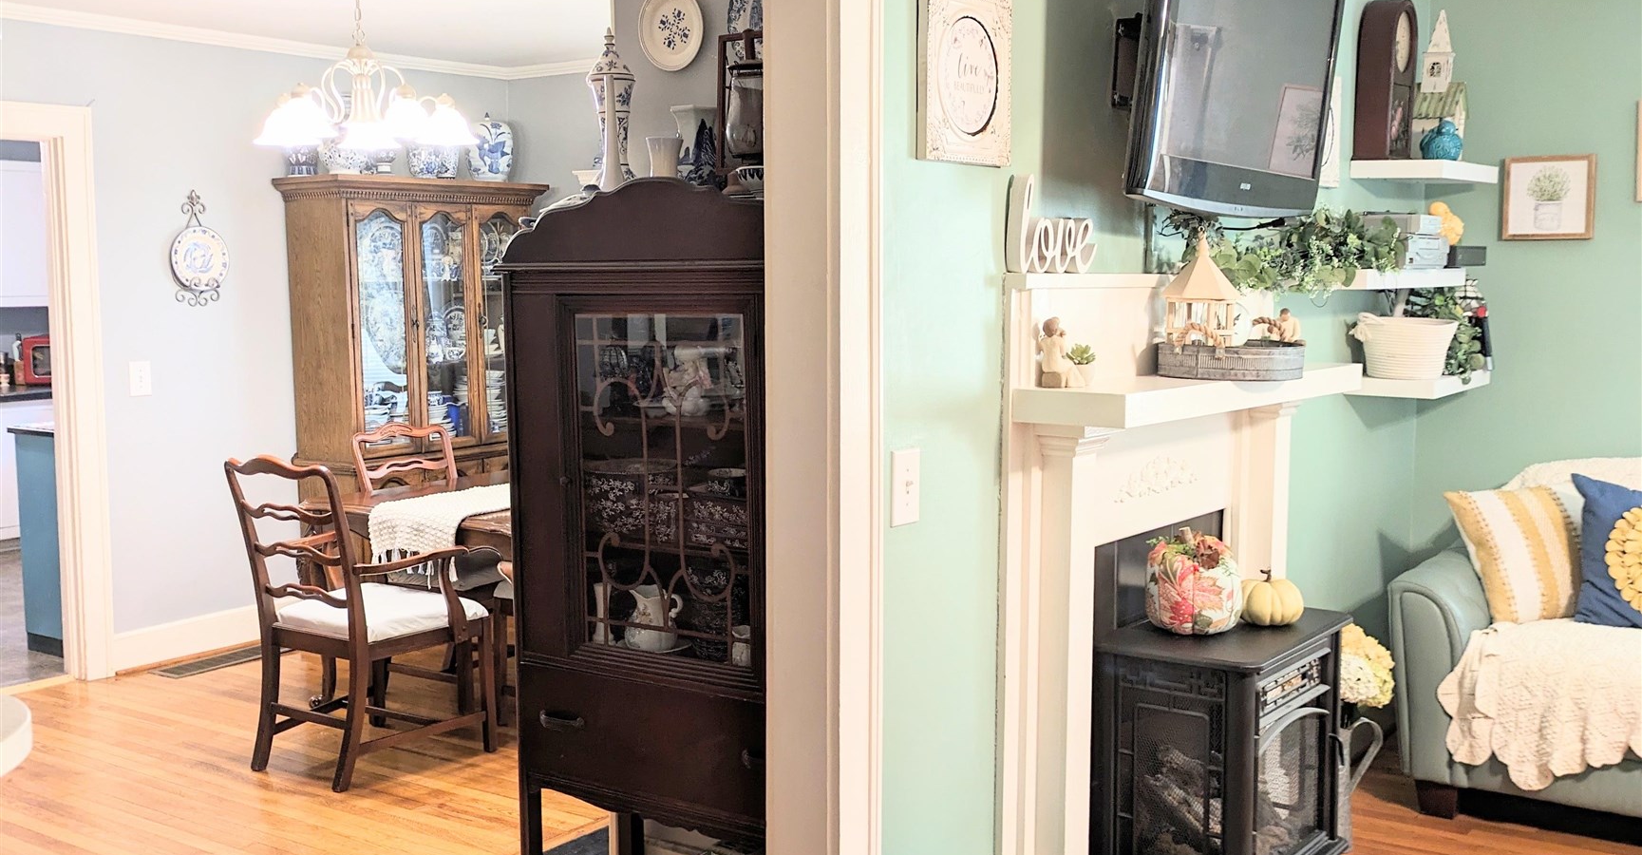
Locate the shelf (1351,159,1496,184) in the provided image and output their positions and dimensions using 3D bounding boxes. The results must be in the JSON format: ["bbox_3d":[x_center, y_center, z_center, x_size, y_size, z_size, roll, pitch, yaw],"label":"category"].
[{"bbox_3d":[1.744,-0.729,4.550,0.250,0.051,0.554,4,7,37],"label":"shelf"}]

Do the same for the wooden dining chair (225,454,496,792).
[{"bbox_3d":[-1.422,0.547,4.850,0.600,0.980,0.650,4,7,34],"label":"wooden dining chair"}]

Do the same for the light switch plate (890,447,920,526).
[{"bbox_3d":[0.149,0.103,2.738,0.012,0.131,0.089,4,7,37],"label":"light switch plate"}]

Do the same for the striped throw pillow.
[{"bbox_3d":[2.051,0.370,4.660,0.400,0.400,0.150,-2,-17,-17],"label":"striped throw pillow"}]

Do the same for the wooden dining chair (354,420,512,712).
[{"bbox_3d":[-1.308,0.476,5.617,0.550,0.960,0.500,4,7,36],"label":"wooden dining chair"}]

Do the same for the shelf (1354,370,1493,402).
[{"bbox_3d":[1.738,-0.137,4.594,0.257,0.051,0.554,4,7,37],"label":"shelf"}]

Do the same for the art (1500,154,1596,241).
[{"bbox_3d":[2.159,-0.679,4.704,0.264,0.251,0.025,4,7,37],"label":"art"}]

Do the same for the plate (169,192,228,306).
[{"bbox_3d":[-2.377,-0.684,6.065,0.045,0.430,0.255,4,7,36],"label":"plate"}]

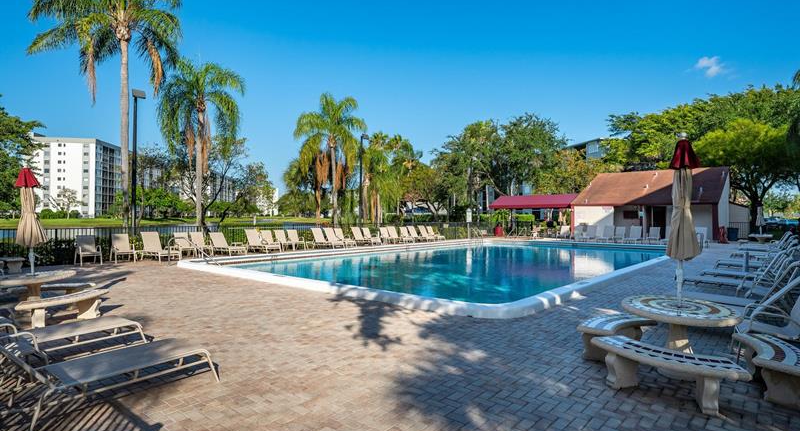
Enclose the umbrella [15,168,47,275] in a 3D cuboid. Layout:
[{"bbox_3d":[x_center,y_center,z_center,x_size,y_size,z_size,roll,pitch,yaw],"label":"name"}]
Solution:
[{"bbox_3d":[-5.680,0.090,6.870,0.420,1.670,0.420,0,0,-39],"label":"umbrella"}]

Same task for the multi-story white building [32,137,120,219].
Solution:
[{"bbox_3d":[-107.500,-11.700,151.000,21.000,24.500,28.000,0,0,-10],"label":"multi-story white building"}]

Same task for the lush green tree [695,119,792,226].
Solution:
[{"bbox_3d":[26.200,-2.700,34.000,8.200,8.800,8.200,0,0,37],"label":"lush green tree"}]

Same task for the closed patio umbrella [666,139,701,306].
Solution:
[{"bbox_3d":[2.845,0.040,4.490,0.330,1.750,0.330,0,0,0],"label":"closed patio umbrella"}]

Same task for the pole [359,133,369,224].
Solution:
[{"bbox_3d":[-2.259,-1.740,27.500,0.600,6.760,0.400,0,0,37],"label":"pole"}]

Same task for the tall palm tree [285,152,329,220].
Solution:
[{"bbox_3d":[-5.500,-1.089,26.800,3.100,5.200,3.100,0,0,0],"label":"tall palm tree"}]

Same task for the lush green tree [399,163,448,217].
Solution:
[{"bbox_3d":[1.825,-1.110,34.500,3.900,5.500,3.900,0,0,0],"label":"lush green tree"}]

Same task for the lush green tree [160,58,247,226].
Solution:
[{"bbox_3d":[-9.500,-3.050,21.200,4.000,9.000,4.000,0,0,0],"label":"lush green tree"}]

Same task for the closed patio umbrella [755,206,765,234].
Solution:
[{"bbox_3d":[17.450,0.120,21.500,0.400,1.600,0.400,0,0,0],"label":"closed patio umbrella"}]

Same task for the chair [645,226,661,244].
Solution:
[{"bbox_3d":[15.650,1.200,27.600,0.660,0.970,1.500,0,0,41],"label":"chair"}]

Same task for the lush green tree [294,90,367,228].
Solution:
[{"bbox_3d":[-4.270,-2.810,27.300,4.200,8.900,4.200,0,0,0],"label":"lush green tree"}]

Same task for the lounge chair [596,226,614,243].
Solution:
[{"bbox_3d":[11.380,1.038,24.600,0.660,0.970,1.300,0,0,43],"label":"lounge chair"}]

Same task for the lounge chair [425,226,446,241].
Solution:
[{"bbox_3d":[2.330,1.210,29.500,1.550,0.970,0.660,0,0,45],"label":"lounge chair"}]

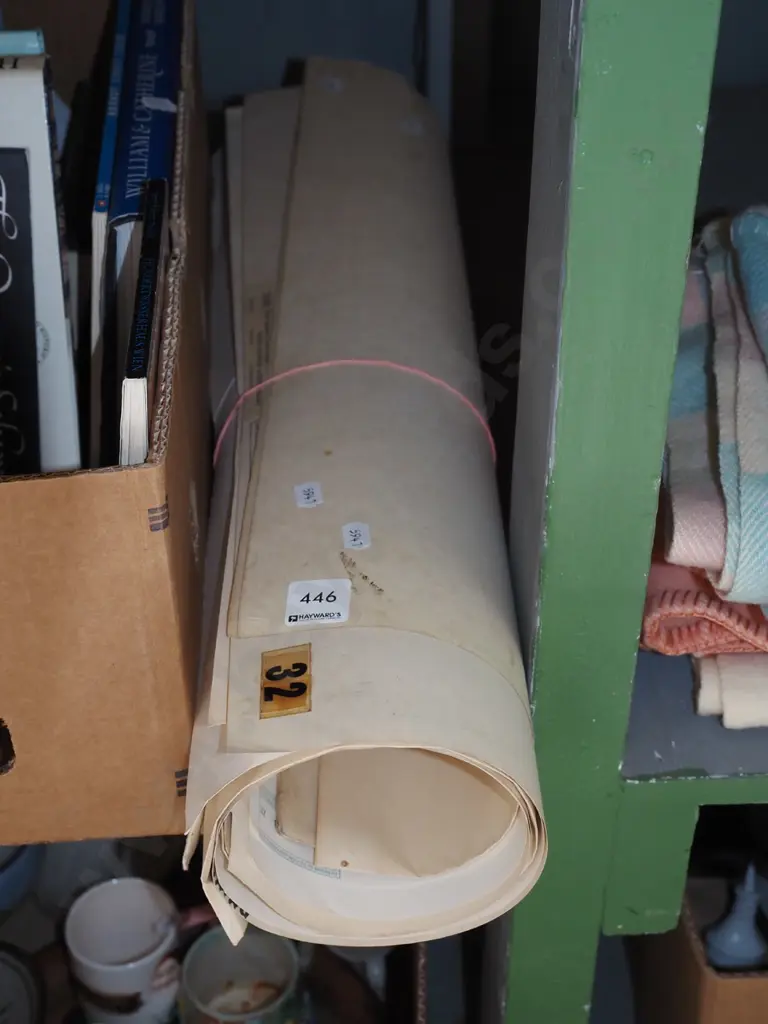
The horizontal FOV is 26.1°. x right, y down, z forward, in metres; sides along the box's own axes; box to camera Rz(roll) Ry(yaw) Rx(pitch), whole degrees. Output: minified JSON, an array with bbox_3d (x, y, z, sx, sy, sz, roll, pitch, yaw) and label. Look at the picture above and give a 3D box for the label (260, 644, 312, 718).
[{"bbox_3d":[-0.037,0.064,0.623,0.020,0.002,0.036,-11,38,8],"label":"label"}]

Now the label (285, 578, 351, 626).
[{"bbox_3d":[-0.026,0.035,0.652,0.025,0.002,0.025,-4,39,6],"label":"label"}]

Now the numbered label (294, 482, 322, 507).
[{"bbox_3d":[-0.032,-0.007,0.706,0.012,0.001,0.018,-10,39,1],"label":"numbered label"}]

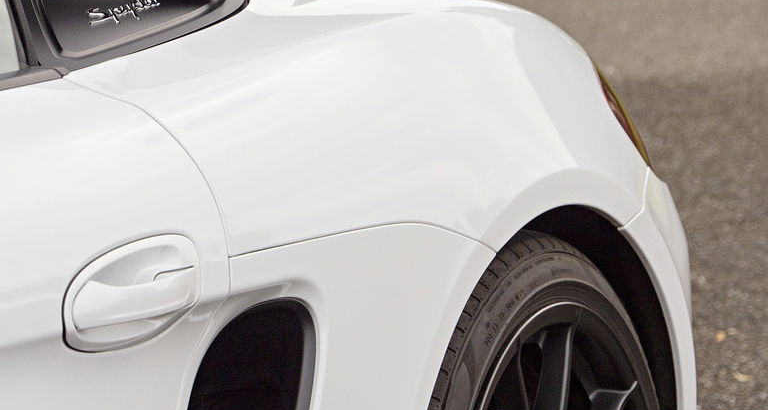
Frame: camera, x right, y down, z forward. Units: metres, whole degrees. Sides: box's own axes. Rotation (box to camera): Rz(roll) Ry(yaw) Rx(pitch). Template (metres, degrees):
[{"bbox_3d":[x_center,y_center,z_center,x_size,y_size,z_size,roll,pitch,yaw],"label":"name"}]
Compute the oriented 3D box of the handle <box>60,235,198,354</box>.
[{"bbox_3d":[-0.227,0.079,3.940,0.045,0.097,0.212,-2,5,31],"label":"handle"}]

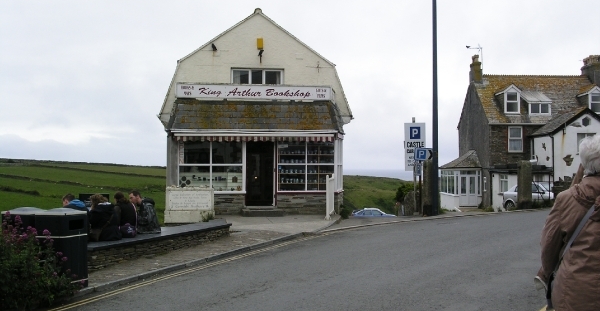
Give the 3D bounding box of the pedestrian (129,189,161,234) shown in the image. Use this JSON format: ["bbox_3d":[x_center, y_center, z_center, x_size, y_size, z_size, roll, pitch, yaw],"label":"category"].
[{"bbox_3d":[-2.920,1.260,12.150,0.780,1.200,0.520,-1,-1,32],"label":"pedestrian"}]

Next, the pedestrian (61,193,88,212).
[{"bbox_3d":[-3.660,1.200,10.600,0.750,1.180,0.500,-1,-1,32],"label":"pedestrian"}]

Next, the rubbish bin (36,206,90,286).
[{"bbox_3d":[-3.130,1.220,8.680,0.500,1.060,0.500,0,-1,24],"label":"rubbish bin"}]

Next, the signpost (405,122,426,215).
[{"bbox_3d":[3.630,0.345,20.700,0.690,3.050,0.120,0,-1,9],"label":"signpost"}]

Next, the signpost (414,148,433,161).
[{"bbox_3d":[3.890,-0.020,20.500,0.620,0.380,0.070,0,-1,7],"label":"signpost"}]

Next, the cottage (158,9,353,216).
[{"bbox_3d":[-0.950,-1.400,24.600,6.400,6.700,8.500,0,-1,6],"label":"cottage"}]

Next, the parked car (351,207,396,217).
[{"bbox_3d":[6.450,5.200,56.000,4.250,1.420,1.720,0,-1,0],"label":"parked car"}]

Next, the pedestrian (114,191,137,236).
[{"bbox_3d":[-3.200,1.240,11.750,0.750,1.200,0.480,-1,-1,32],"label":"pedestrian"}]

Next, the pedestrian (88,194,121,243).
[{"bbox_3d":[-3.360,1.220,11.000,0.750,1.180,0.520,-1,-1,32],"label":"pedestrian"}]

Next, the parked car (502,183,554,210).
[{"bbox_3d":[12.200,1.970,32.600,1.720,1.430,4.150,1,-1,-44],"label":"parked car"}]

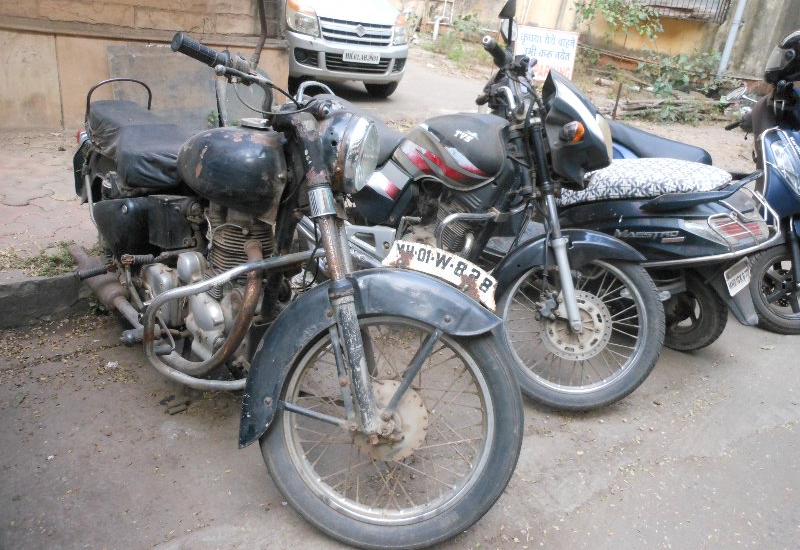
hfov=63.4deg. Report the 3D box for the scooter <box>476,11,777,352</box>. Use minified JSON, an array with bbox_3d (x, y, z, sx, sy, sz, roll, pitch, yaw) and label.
[{"bbox_3d":[0.818,-0.395,3.063,0.690,1.110,1.770,-19,33,-39],"label":"scooter"}]

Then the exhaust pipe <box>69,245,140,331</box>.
[{"bbox_3d":[-1.002,0.025,2.164,0.092,0.092,0.530,-13,39,-43],"label":"exhaust pipe"}]

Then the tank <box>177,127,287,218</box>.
[{"bbox_3d":[-0.440,-0.308,1.776,0.270,0.225,0.520,-13,27,-43],"label":"tank"}]

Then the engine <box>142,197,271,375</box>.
[{"bbox_3d":[-0.510,0.007,1.912,0.330,0.510,0.460,-13,27,-43],"label":"engine"}]

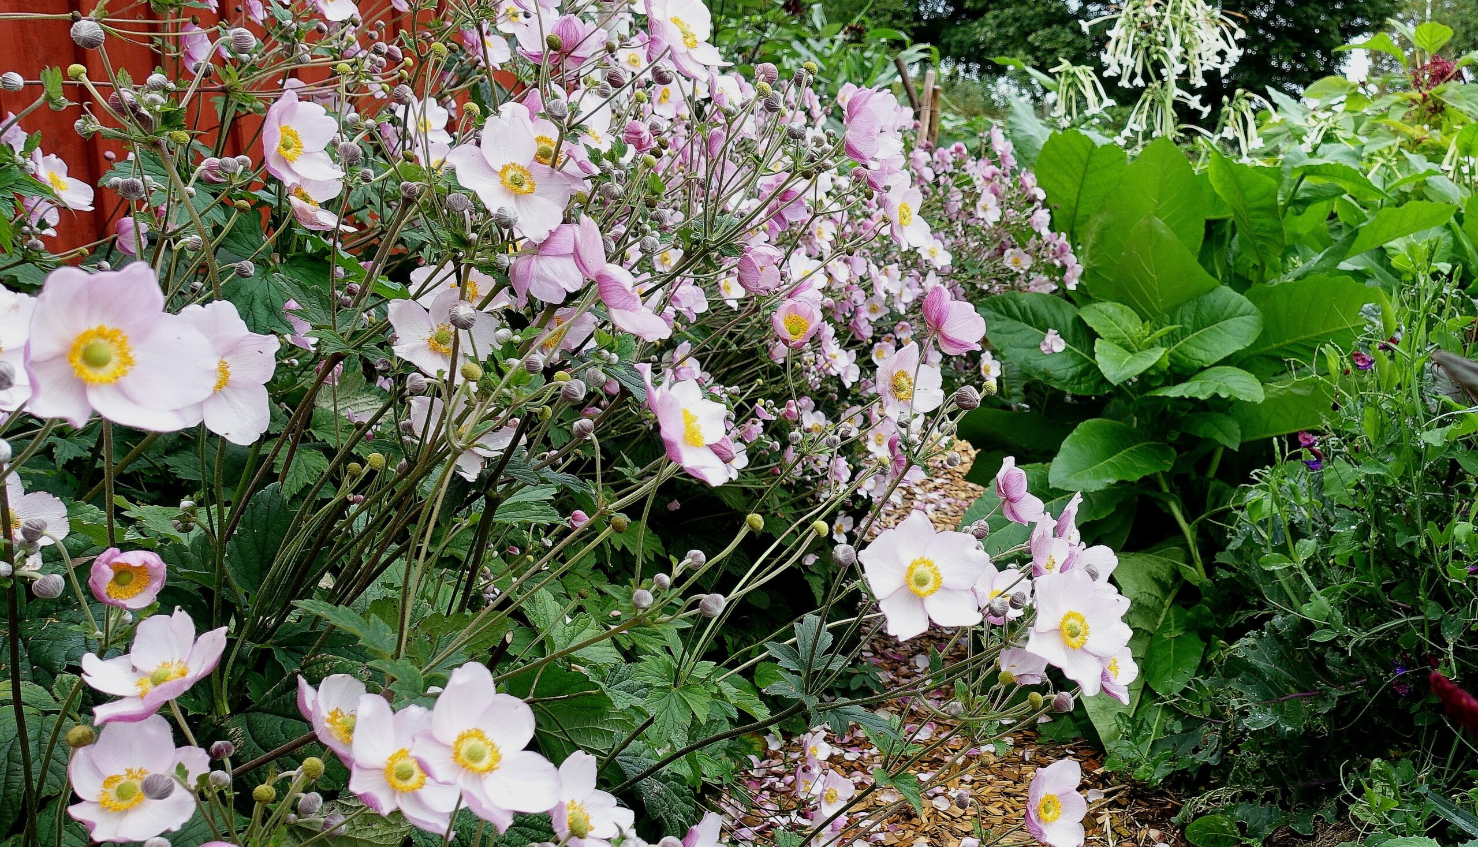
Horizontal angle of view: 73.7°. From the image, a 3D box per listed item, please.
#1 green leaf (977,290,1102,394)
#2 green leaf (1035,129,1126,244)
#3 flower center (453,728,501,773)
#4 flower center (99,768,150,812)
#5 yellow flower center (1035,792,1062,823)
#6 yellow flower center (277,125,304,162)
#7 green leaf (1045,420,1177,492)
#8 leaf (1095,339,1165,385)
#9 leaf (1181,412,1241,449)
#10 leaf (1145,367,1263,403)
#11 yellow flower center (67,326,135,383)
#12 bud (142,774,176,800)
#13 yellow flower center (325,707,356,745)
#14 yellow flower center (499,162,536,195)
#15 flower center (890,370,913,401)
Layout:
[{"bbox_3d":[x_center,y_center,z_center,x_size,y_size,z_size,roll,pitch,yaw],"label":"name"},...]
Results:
[{"bbox_3d":[0.615,-0.160,2.000,0.260,0.190,0.050,25,-30,6],"label":"green leaf"},{"bbox_3d":[0.779,-0.531,2.250,0.200,0.270,0.060,8,-6,6],"label":"green leaf"},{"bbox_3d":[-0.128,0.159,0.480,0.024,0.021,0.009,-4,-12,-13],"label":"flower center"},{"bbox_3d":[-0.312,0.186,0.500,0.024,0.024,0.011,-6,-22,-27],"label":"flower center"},{"bbox_3d":[0.236,0.292,0.750,0.022,0.022,0.009,-5,-11,-19],"label":"yellow flower center"},{"bbox_3d":[-0.279,-0.173,0.611,0.010,0.022,0.022,0,9,40],"label":"yellow flower center"},{"bbox_3d":[0.713,0.063,1.880,0.245,0.050,0.135,-15,51,-14],"label":"green leaf"},{"bbox_3d":[0.970,-0.153,2.450,0.165,0.070,0.190,0,25,21],"label":"leaf"},{"bbox_3d":[0.946,0.015,1.980,0.125,0.030,0.080,18,42,18],"label":"leaf"},{"bbox_3d":[1.155,-0.100,2.450,0.270,0.050,0.130,7,28,18],"label":"leaf"},{"bbox_3d":[-0.234,-0.025,0.361,0.021,0.021,0.010,-8,3,-33],"label":"yellow flower center"},{"bbox_3d":[-0.279,0.175,0.475,0.015,0.013,0.013,-9,0,-12],"label":"bud"},{"bbox_3d":[-0.242,0.184,0.600,0.011,0.024,0.024,-29,-7,35],"label":"yellow flower center"},{"bbox_3d":[-0.135,-0.149,0.600,0.022,0.021,0.009,-5,1,-17],"label":"yellow flower center"},{"bbox_3d":[0.116,-0.027,0.711,0.022,0.022,0.010,-8,3,-31],"label":"flower center"}]

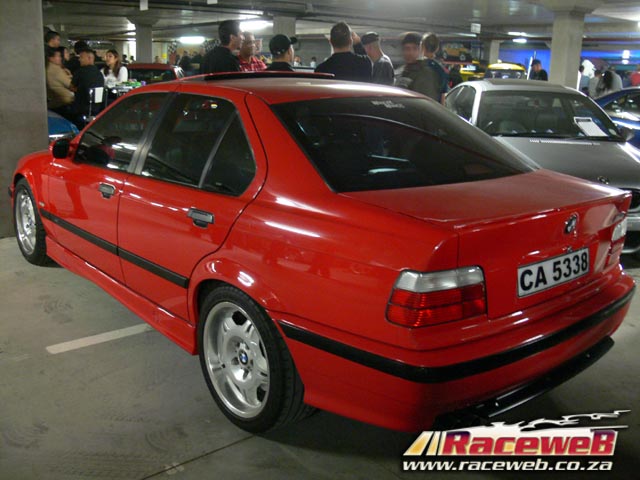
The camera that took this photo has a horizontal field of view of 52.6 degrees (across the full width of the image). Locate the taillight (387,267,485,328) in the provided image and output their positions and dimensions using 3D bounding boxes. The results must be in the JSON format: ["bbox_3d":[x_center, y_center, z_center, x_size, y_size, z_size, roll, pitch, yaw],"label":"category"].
[{"bbox_3d":[0.369,0.157,1.960,0.430,0.220,0.130,-7,17,-32],"label":"taillight"}]

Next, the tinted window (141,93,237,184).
[{"bbox_3d":[-0.611,-0.448,2.951,0.060,0.444,0.560,21,-2,-43],"label":"tinted window"}]

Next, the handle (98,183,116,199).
[{"bbox_3d":[-1.090,-0.249,3.320,0.040,0.077,0.155,-10,20,-40],"label":"handle"}]

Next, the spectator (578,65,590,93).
[{"bbox_3d":[7.302,-3.998,18.218,0.500,1.740,0.320,-1,15,-12],"label":"spectator"}]

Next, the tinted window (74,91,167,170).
[{"bbox_3d":[-1.106,-0.602,3.513,0.060,0.475,0.850,21,-2,-43],"label":"tinted window"}]

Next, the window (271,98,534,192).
[{"bbox_3d":[0.386,-0.444,2.780,1.280,0.080,0.632,-9,45,-39],"label":"window"}]

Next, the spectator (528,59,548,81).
[{"bbox_3d":[4.047,-2.389,12.042,0.400,1.750,0.500,-9,18,-37],"label":"spectator"}]

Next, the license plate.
[{"bbox_3d":[0.876,0.117,2.398,0.496,0.104,0.015,-10,8,-40],"label":"license plate"}]

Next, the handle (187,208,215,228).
[{"bbox_3d":[-0.485,-0.088,2.637,0.040,0.077,0.155,-10,20,-40],"label":"handle"}]

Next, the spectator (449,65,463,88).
[{"bbox_3d":[3.070,-3.088,14.661,0.500,1.720,0.380,1,15,-6],"label":"spectator"}]

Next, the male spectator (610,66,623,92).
[{"bbox_3d":[6.137,-2.746,13.715,0.500,1.720,0.320,-1,15,-12],"label":"male spectator"}]

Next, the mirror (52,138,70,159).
[{"bbox_3d":[-1.478,-0.515,3.658,0.170,0.125,0.120,-7,18,-34],"label":"mirror"}]

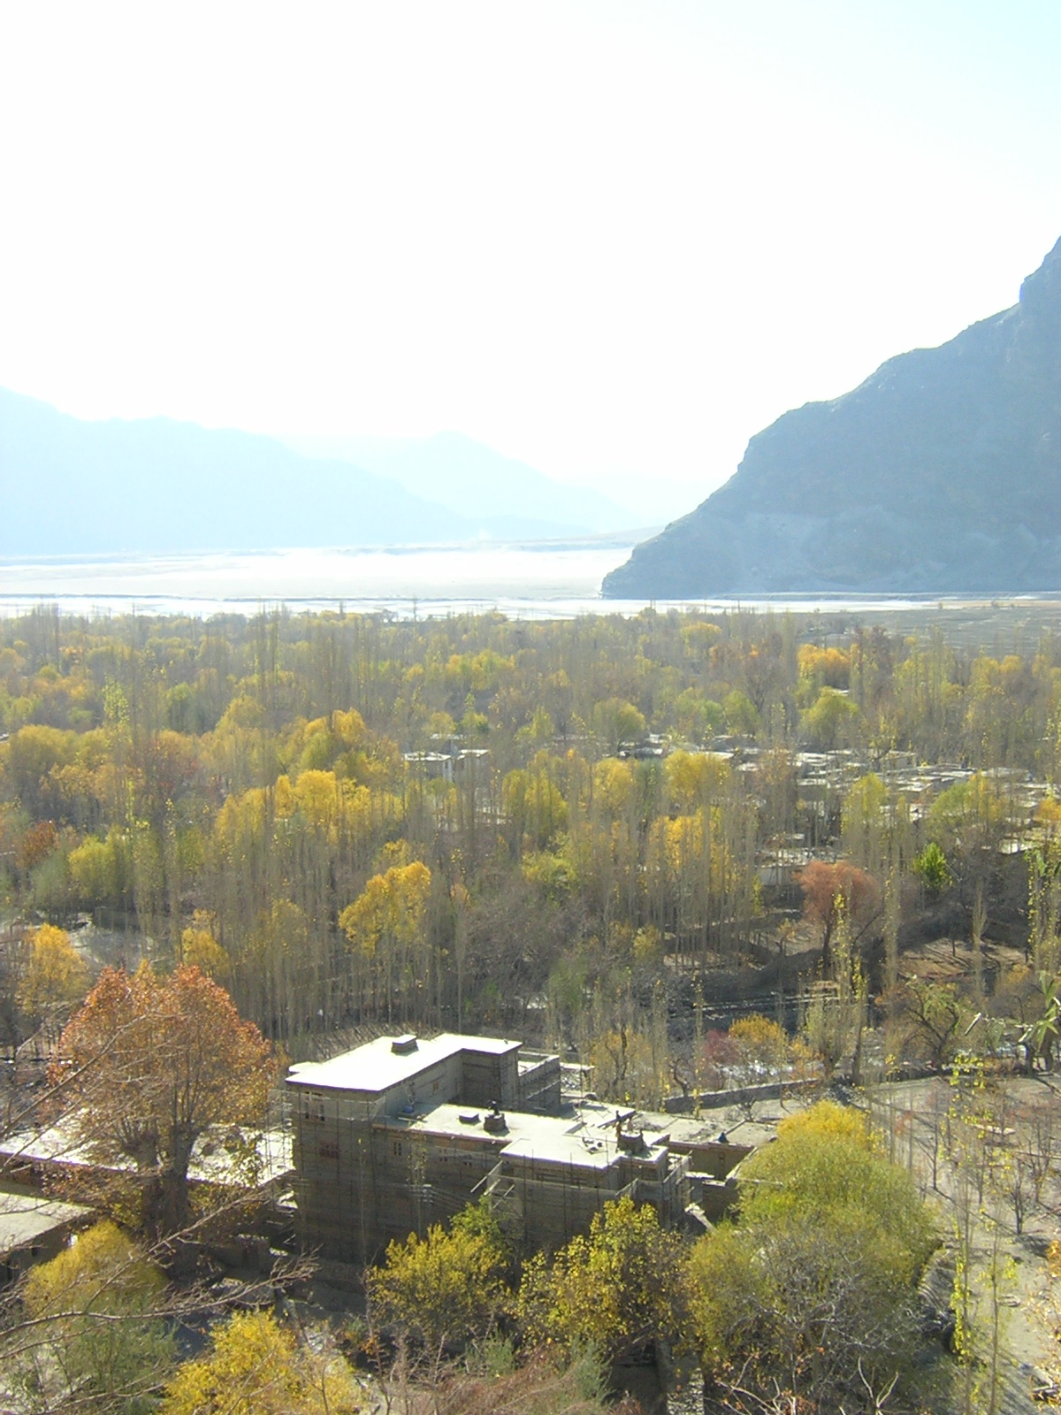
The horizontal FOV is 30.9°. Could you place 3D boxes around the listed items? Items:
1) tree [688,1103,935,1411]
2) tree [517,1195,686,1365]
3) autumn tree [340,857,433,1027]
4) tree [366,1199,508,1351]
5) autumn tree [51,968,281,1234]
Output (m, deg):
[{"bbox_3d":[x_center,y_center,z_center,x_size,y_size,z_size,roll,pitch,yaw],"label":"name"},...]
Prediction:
[{"bbox_3d":[18.730,36.230,128.120,16.440,18.000,14.500,0,6,0],"label":"tree"},{"bbox_3d":[4.920,39.330,132.440,11.580,11.000,10.500,0,6,0],"label":"tree"},{"bbox_3d":[-16.810,27.370,224.720,10.730,19.300,9.500,0,6,0],"label":"autumn tree"},{"bbox_3d":[-6.520,39.680,134.990,10.020,9.800,9.000,0,6,0],"label":"tree"},{"bbox_3d":[-28.950,31.270,151.750,17.640,22.300,17.000,0,6,0],"label":"autumn tree"}]

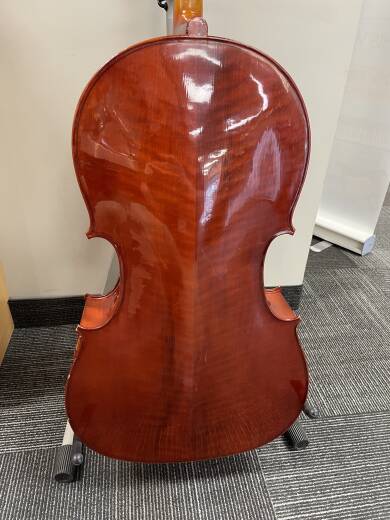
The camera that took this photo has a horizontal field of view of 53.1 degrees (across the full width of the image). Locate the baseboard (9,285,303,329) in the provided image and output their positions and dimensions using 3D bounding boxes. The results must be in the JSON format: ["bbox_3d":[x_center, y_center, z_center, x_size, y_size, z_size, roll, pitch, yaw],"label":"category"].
[{"bbox_3d":[-0.091,0.130,1.149,0.841,0.094,0.020,-2,30,-9],"label":"baseboard"}]

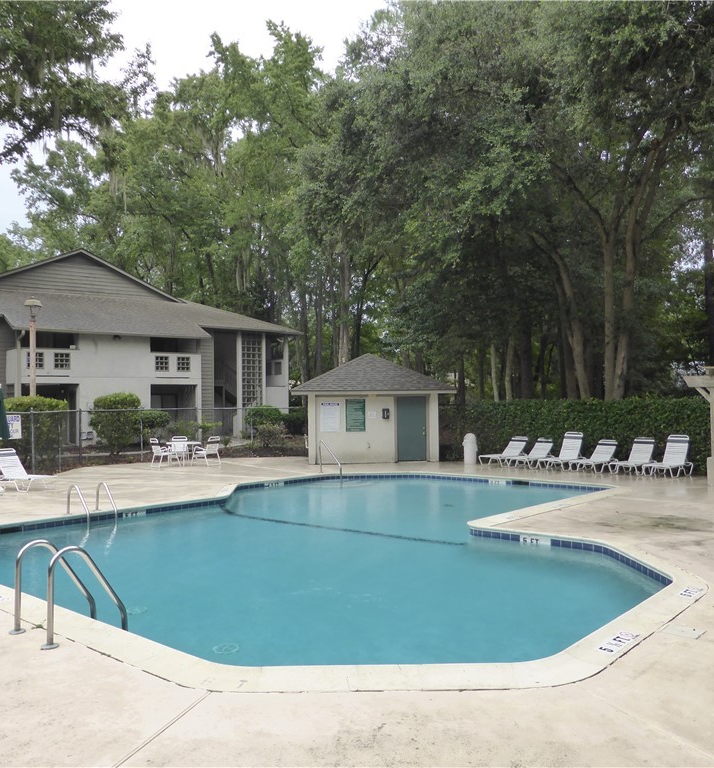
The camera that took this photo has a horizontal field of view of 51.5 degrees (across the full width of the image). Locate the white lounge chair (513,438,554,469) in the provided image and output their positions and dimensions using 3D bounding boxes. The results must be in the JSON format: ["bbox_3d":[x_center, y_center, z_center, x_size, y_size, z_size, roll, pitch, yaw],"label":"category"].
[{"bbox_3d":[5.083,1.994,21.372,1.559,0.818,0.677,0,0,-40],"label":"white lounge chair"}]

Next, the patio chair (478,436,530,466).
[{"bbox_3d":[4.393,1.991,21.835,1.551,0.826,0.677,0,0,-40],"label":"patio chair"}]

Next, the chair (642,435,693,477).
[{"bbox_3d":[8.178,1.888,19.375,1.400,1.021,0.677,0,0,-40],"label":"chair"}]

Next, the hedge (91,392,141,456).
[{"bbox_3d":[-8.262,1.351,25.300,1.780,2.100,1.750,0,0,0],"label":"hedge"}]

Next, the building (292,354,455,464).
[{"bbox_3d":[0.310,0.705,24.950,5.000,3.430,4.900,0,0,-5],"label":"building"}]

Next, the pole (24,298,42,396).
[{"bbox_3d":[-10.077,-0.144,23.000,0.520,5.100,0.520,0,0,0],"label":"pole"}]

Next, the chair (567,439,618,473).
[{"bbox_3d":[6.578,1.995,20.335,1.566,0.811,0.677,0,0,-41],"label":"chair"}]

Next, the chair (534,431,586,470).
[{"bbox_3d":[5.822,1.905,20.833,1.400,0.993,0.677,0,0,-41],"label":"chair"}]

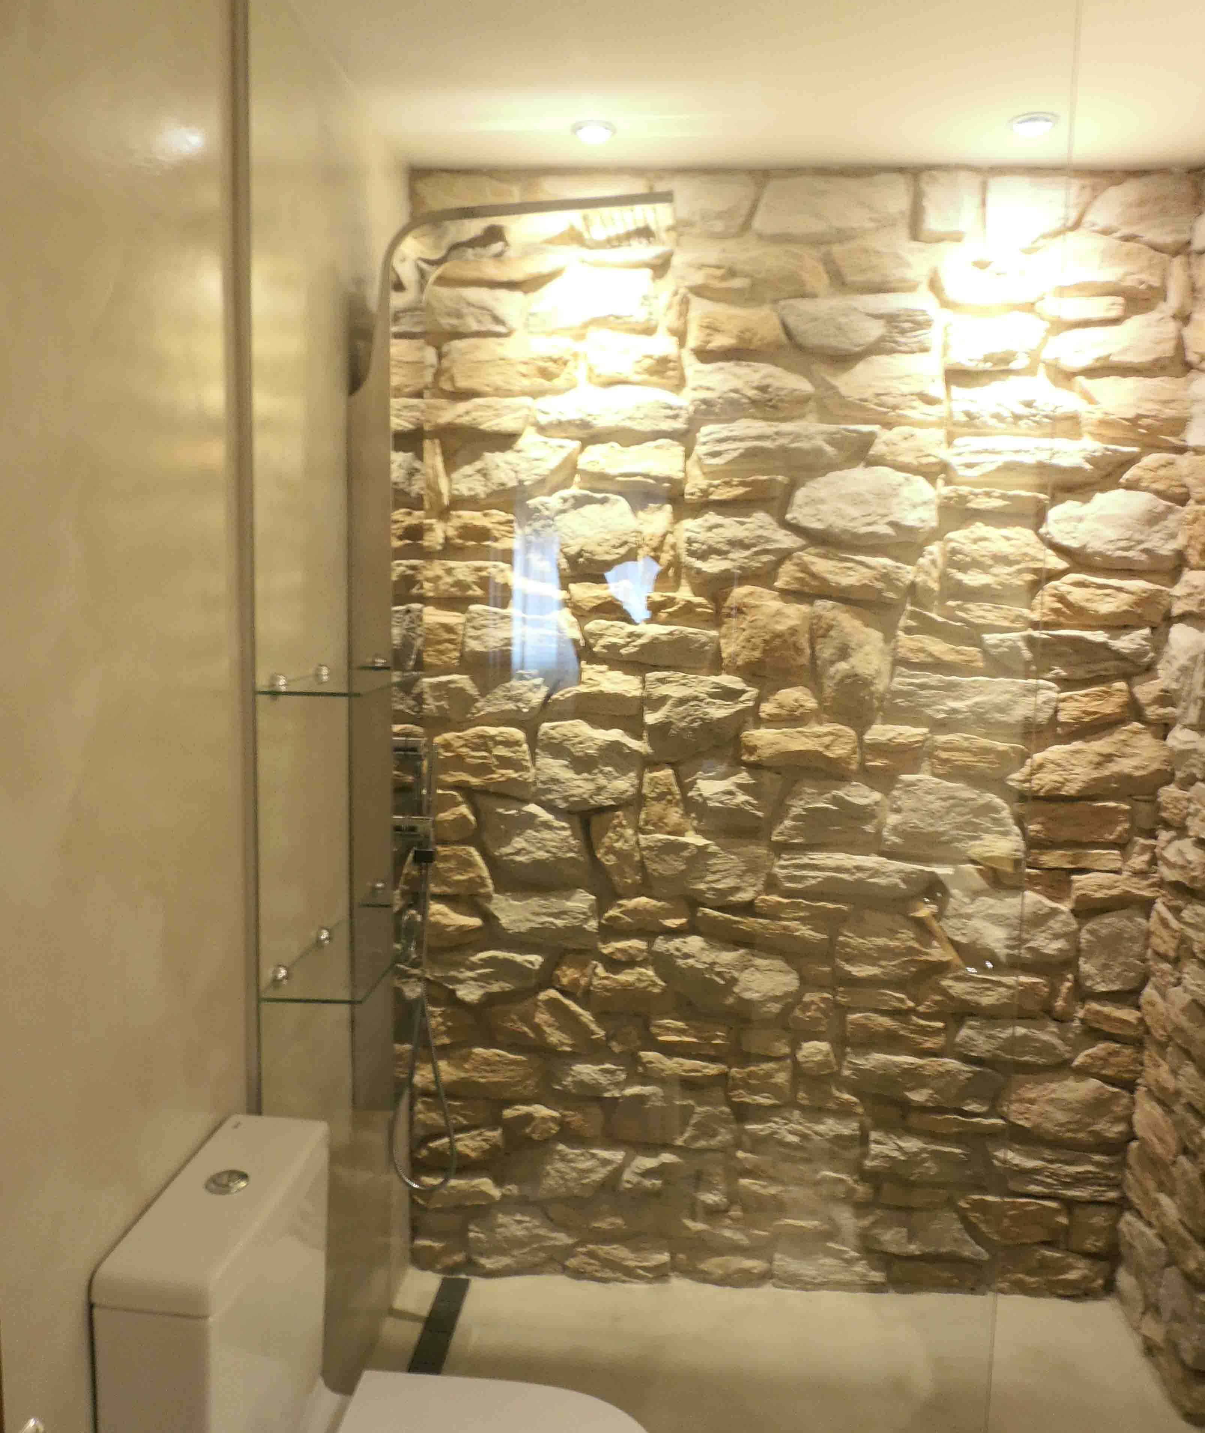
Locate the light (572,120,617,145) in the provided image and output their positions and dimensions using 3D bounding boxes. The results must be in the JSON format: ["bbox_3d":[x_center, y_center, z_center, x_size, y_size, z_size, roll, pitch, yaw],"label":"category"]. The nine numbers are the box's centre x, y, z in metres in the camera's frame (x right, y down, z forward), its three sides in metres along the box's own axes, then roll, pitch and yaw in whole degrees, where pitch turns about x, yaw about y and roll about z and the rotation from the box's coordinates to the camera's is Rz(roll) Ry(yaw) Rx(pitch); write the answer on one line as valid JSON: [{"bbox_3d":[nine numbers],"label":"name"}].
[{"bbox_3d":[-0.015,-1.037,1.979,0.083,0.028,0.083,2,7,4],"label":"light"}]

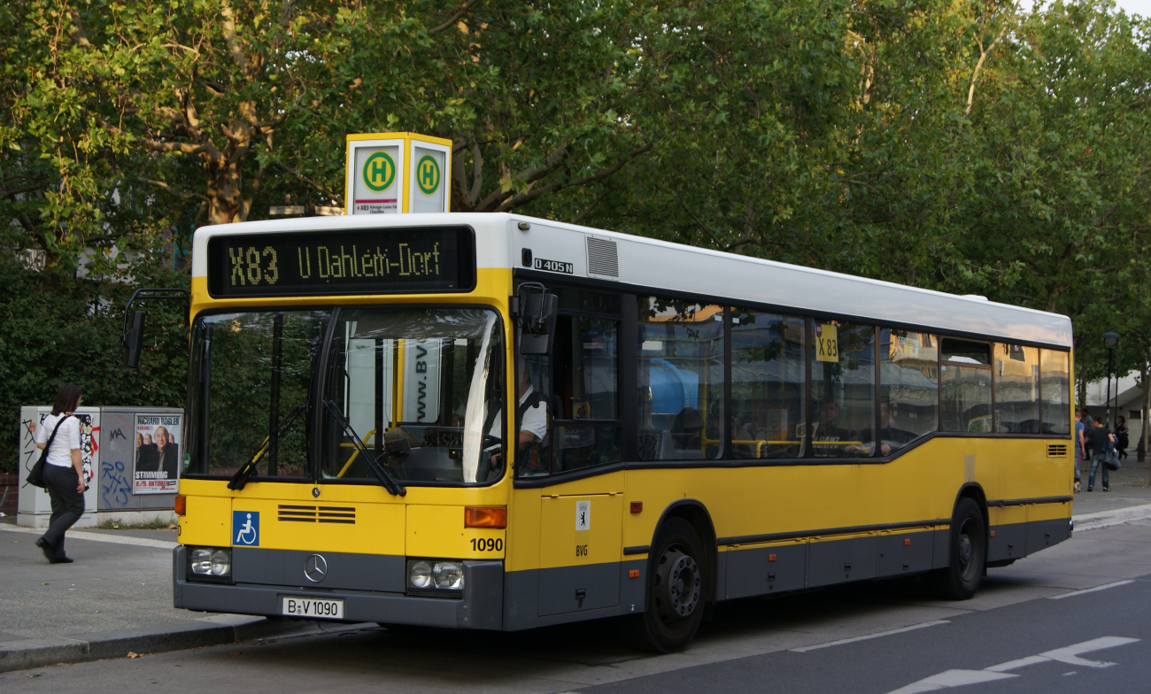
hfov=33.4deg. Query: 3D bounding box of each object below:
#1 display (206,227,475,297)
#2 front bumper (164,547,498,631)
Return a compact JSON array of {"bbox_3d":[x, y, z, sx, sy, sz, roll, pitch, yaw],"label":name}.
[{"bbox_3d":[-1.581,-0.538,12.524,2.220,0.430,0.130,-1,-3,32],"label":"display"},{"bbox_3d":[-1.598,1.553,12.436,2.500,0.420,0.350,-1,-3,32],"label":"front bumper"}]

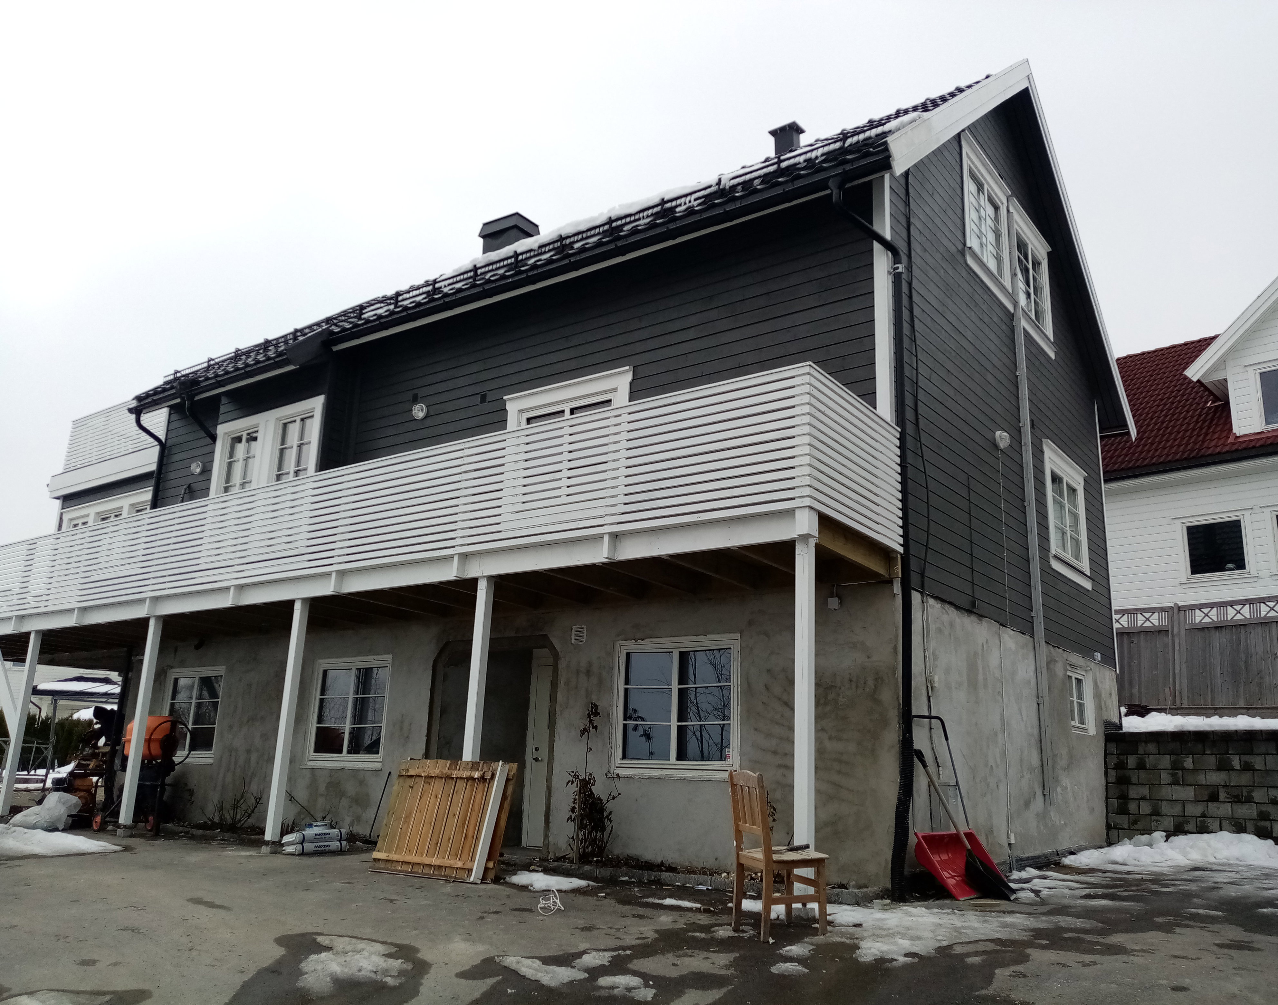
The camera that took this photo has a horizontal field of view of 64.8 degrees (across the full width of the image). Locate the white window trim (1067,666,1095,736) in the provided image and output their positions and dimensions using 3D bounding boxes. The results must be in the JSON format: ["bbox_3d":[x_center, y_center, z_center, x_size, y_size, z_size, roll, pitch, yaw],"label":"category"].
[{"bbox_3d":[5.479,2.471,12.550,0.140,0.739,1.000,-9,-19,37],"label":"white window trim"}]

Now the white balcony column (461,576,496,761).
[{"bbox_3d":[-1.466,1.915,9.045,0.110,2.506,0.110,-9,-19,35],"label":"white balcony column"}]

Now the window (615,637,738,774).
[{"bbox_3d":[0.346,1.949,9.686,1.443,1.277,0.120,-9,-19,35],"label":"window"}]

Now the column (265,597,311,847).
[{"bbox_3d":[-3.755,2.289,10.739,0.110,2.517,0.110,-9,-19,35],"label":"column"}]

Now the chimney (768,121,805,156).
[{"bbox_3d":[2.152,-5.185,14.631,0.430,0.430,0.360,-9,-19,35],"label":"chimney"}]

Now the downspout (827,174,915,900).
[{"bbox_3d":[1.905,0.106,8.183,0.369,5.856,0.823,-9,-18,36],"label":"downspout"}]

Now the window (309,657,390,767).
[{"bbox_3d":[-3.548,2.552,12.232,1.513,1.334,0.085,-9,-18,36],"label":"window"}]

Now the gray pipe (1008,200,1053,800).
[{"bbox_3d":[4.451,-0.252,11.485,0.095,7.052,0.100,-9,-18,36],"label":"gray pipe"}]

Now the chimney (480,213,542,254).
[{"bbox_3d":[-2.342,-4.550,18.080,0.961,0.870,0.600,-9,-18,36],"label":"chimney"}]

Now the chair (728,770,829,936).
[{"bbox_3d":[0.852,2.133,6.165,0.490,0.930,0.410,9,-16,-26],"label":"chair"}]

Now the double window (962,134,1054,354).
[{"bbox_3d":[4.574,-3.013,12.285,0.091,1.633,3.297,-9,-18,36],"label":"double window"}]

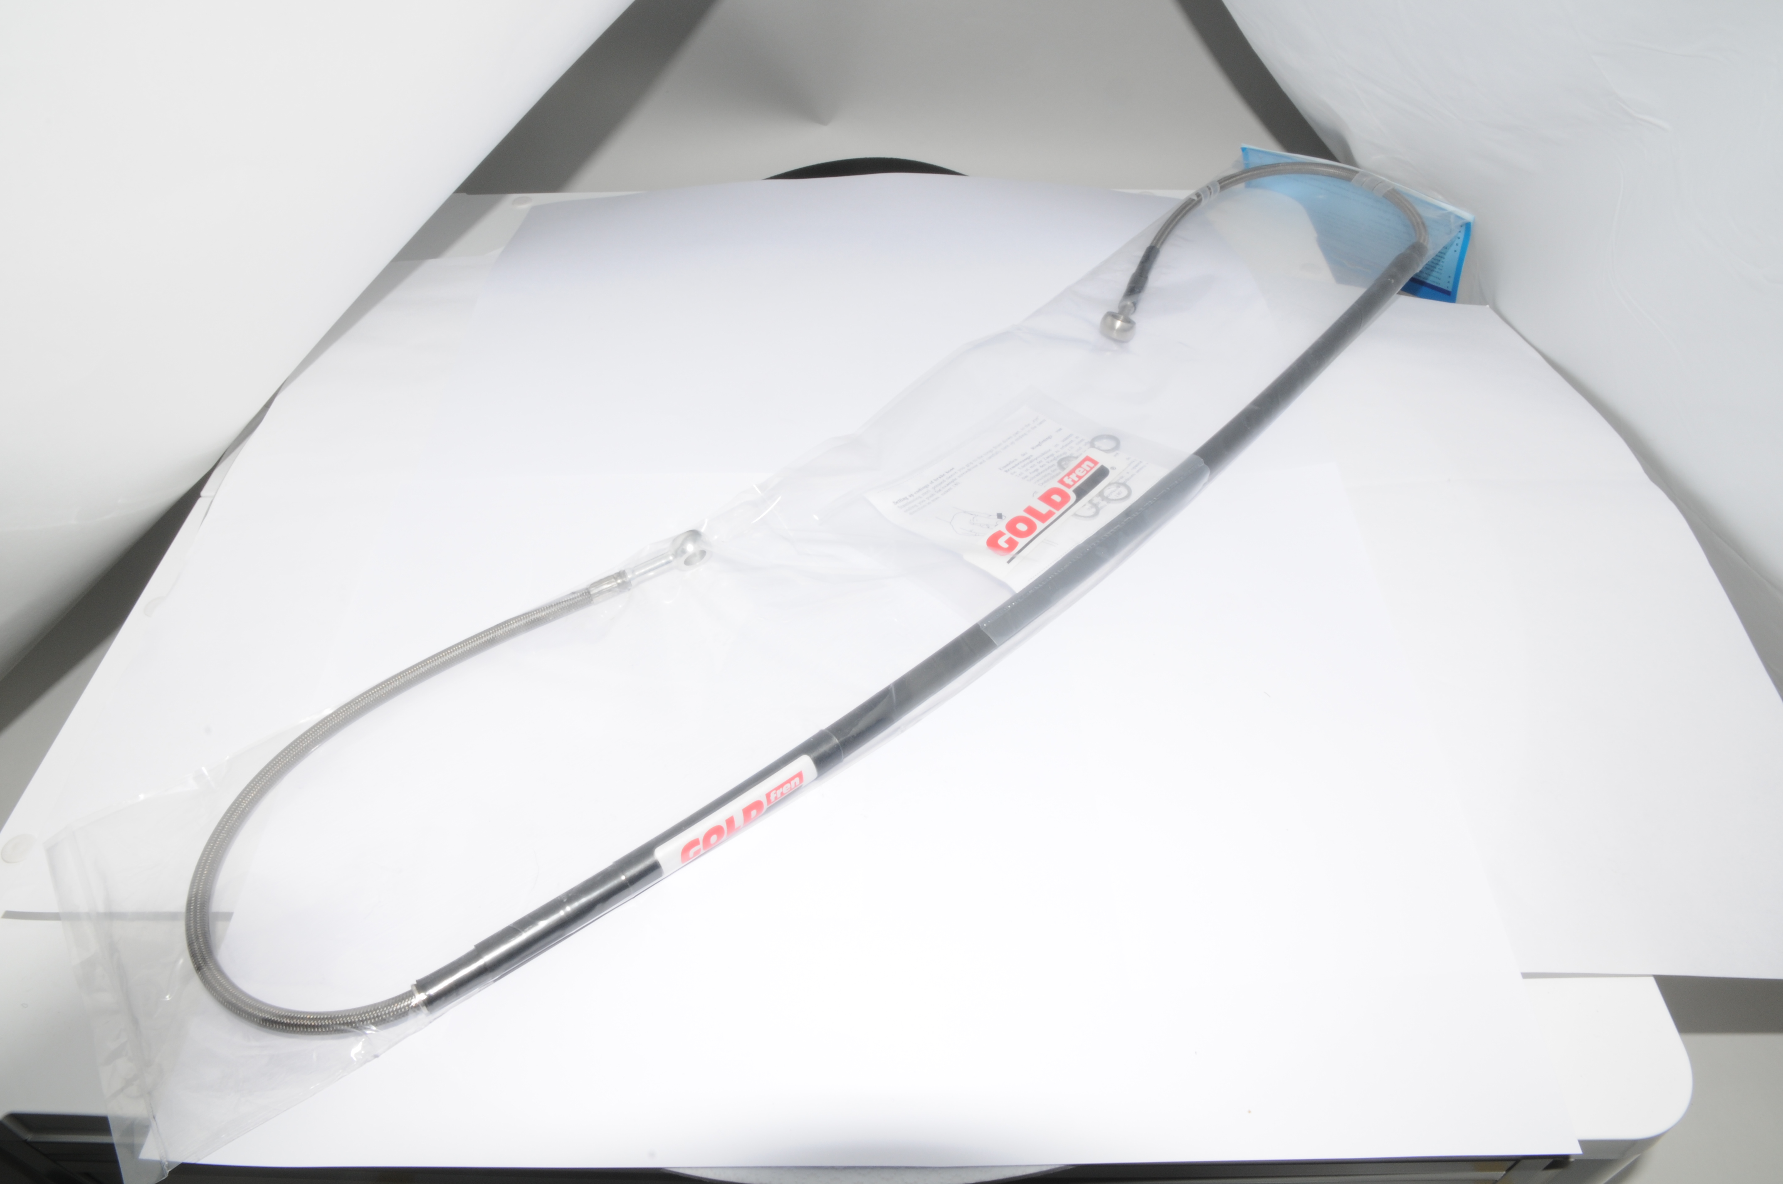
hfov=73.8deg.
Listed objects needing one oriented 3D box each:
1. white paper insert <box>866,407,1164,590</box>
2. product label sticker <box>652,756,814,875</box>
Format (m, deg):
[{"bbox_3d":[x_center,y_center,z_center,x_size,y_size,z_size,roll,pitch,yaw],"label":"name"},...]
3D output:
[{"bbox_3d":[0.057,-0.047,0.522,0.104,0.007,0.084,-36,54,-29],"label":"white paper insert"},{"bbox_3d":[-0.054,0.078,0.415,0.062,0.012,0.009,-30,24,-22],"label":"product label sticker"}]

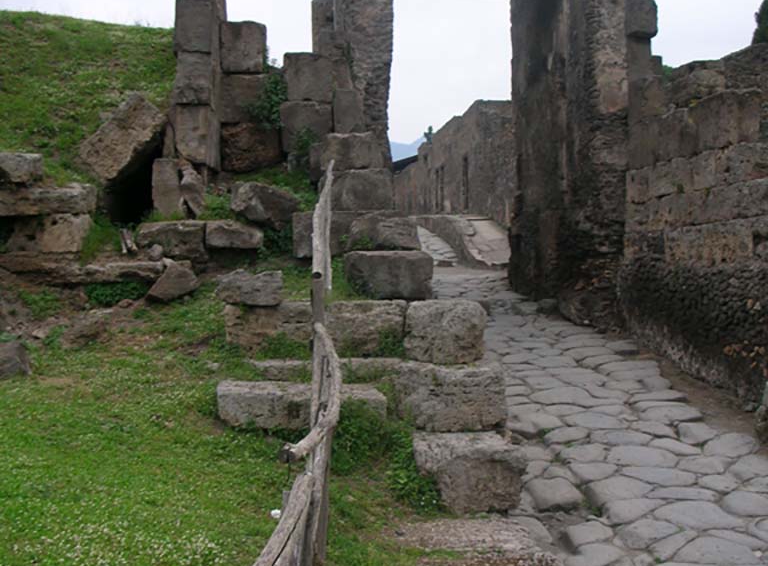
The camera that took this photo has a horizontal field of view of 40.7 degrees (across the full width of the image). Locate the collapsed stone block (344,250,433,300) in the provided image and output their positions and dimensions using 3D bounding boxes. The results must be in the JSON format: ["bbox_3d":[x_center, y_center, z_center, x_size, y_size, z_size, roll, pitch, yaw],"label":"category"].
[{"bbox_3d":[0.031,-0.086,11.774,0.969,0.517,0.750,0,1,-3],"label":"collapsed stone block"}]

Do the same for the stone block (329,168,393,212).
[{"bbox_3d":[-0.338,-1.176,13.349,0.854,0.540,0.700,0,1,-3],"label":"stone block"}]

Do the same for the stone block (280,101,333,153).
[{"bbox_3d":[-0.981,-1.967,13.100,0.630,0.620,0.600,0,1,-6],"label":"stone block"}]

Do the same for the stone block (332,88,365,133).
[{"bbox_3d":[-0.472,-2.226,13.650,0.388,0.544,0.500,0,1,-3],"label":"stone block"}]

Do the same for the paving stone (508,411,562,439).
[{"bbox_3d":[1.553,1.538,10.914,0.534,0.150,0.727,-2,9,-12],"label":"paving stone"}]

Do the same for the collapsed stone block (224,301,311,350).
[{"bbox_3d":[-1.068,0.387,9.700,0.790,0.454,0.600,0,1,-3],"label":"collapsed stone block"}]

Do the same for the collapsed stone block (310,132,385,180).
[{"bbox_3d":[-0.460,-1.596,13.100,0.902,0.544,0.600,0,1,-3],"label":"collapsed stone block"}]

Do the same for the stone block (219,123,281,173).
[{"bbox_3d":[-1.833,-1.866,14.525,0.850,0.658,0.650,0,1,-3],"label":"stone block"}]

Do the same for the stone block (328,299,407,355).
[{"bbox_3d":[-0.195,0.444,10.200,0.780,0.460,0.800,0,1,-3],"label":"stone block"}]

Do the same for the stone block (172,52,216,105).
[{"bbox_3d":[-2.831,-3.008,15.600,0.570,0.780,0.800,0,1,-3],"label":"stone block"}]

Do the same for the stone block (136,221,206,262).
[{"bbox_3d":[-2.541,-0.497,12.625,0.830,0.470,0.650,0,1,-3],"label":"stone block"}]

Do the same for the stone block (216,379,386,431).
[{"bbox_3d":[-0.633,0.941,7.950,1.260,0.360,0.500,0,1,-3],"label":"stone block"}]

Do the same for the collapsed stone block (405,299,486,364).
[{"bbox_3d":[0.543,0.476,9.924,0.740,0.500,0.850,0,1,-3],"label":"collapsed stone block"}]

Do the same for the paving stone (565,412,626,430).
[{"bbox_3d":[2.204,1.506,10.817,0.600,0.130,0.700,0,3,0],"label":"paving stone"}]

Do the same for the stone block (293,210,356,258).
[{"bbox_3d":[-0.692,-0.550,11.875,0.695,0.560,0.550,0,1,-3],"label":"stone block"}]

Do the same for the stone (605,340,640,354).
[{"bbox_3d":[2.994,0.875,13.010,0.452,0.170,0.500,0,7,-3],"label":"stone"}]

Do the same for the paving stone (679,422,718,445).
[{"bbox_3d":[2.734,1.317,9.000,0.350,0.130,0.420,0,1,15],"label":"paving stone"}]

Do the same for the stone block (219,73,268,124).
[{"bbox_3d":[-1.846,-2.395,13.700,0.621,0.647,0.600,0,1,-3],"label":"stone block"}]

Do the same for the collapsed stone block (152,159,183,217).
[{"bbox_3d":[-2.855,-1.244,13.825,0.380,0.760,0.450,0,1,-3],"label":"collapsed stone block"}]

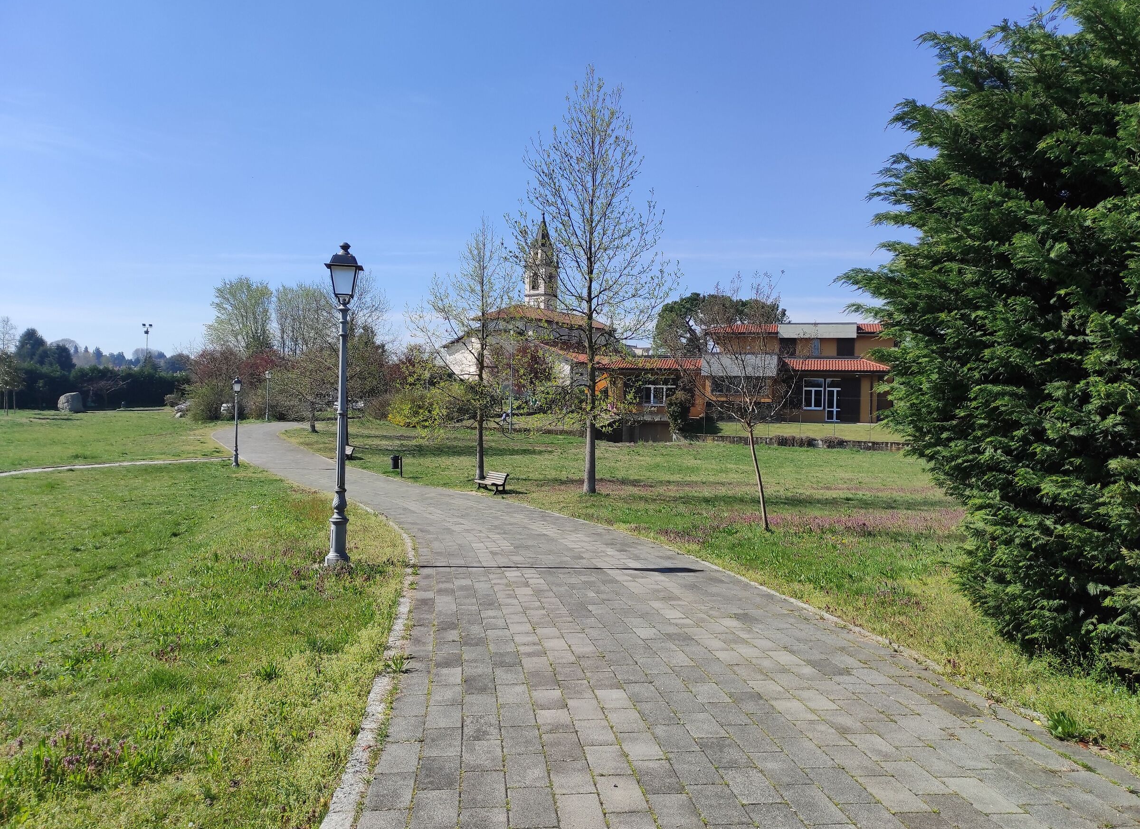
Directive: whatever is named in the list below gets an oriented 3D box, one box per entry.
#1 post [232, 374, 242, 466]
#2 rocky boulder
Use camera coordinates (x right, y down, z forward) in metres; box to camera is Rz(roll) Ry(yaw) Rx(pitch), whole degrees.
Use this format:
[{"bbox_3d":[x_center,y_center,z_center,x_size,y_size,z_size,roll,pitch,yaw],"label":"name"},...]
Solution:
[{"bbox_3d":[-14.427,0.316,35.600,0.440,3.950,0.440,1,-1,-7],"label":"post"},{"bbox_3d":[-42.481,-0.985,70.000,2.200,1.750,1.900,1,-1,-30],"label":"rocky boulder"}]

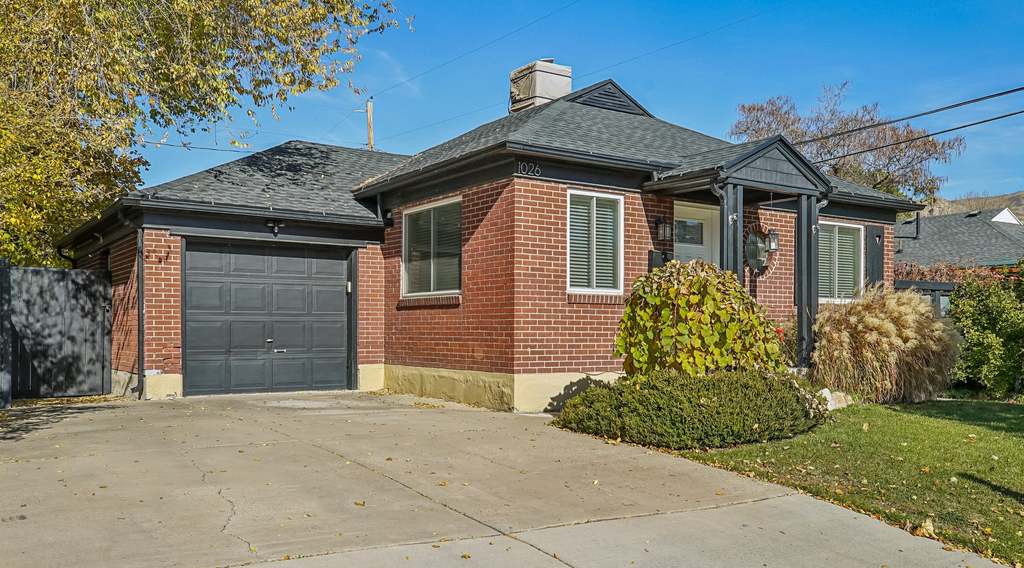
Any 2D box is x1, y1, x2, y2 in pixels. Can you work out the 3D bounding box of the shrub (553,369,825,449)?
[{"bbox_3d":[1.965,1.229,9.042,2.650,0.640,1.750,2,-4,-34],"label":"shrub"}]

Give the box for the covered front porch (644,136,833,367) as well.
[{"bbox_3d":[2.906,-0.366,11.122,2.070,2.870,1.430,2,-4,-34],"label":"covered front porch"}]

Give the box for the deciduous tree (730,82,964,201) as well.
[{"bbox_3d":[10.989,-2.115,27.757,7.600,9.000,7.200,2,-4,-34],"label":"deciduous tree"}]

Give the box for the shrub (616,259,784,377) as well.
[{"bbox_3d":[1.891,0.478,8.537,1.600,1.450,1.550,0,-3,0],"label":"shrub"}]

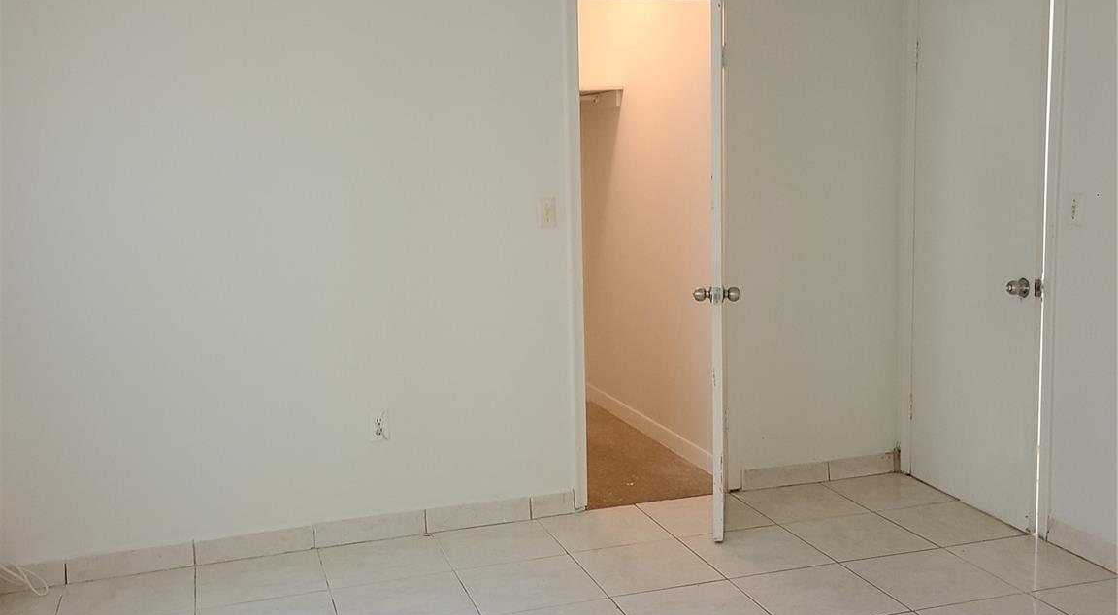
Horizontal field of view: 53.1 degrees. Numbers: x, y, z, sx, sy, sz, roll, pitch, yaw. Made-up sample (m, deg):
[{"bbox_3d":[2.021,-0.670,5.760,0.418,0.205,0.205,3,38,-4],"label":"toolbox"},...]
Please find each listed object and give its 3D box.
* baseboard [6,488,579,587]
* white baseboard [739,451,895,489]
[{"bbox_3d":[-0.926,0.864,4.172,2.094,0.088,0.020,-5,9,-18],"label":"baseboard"},{"bbox_3d":[1.134,0.707,4.815,0.750,0.086,0.020,-4,9,-16],"label":"white baseboard"}]

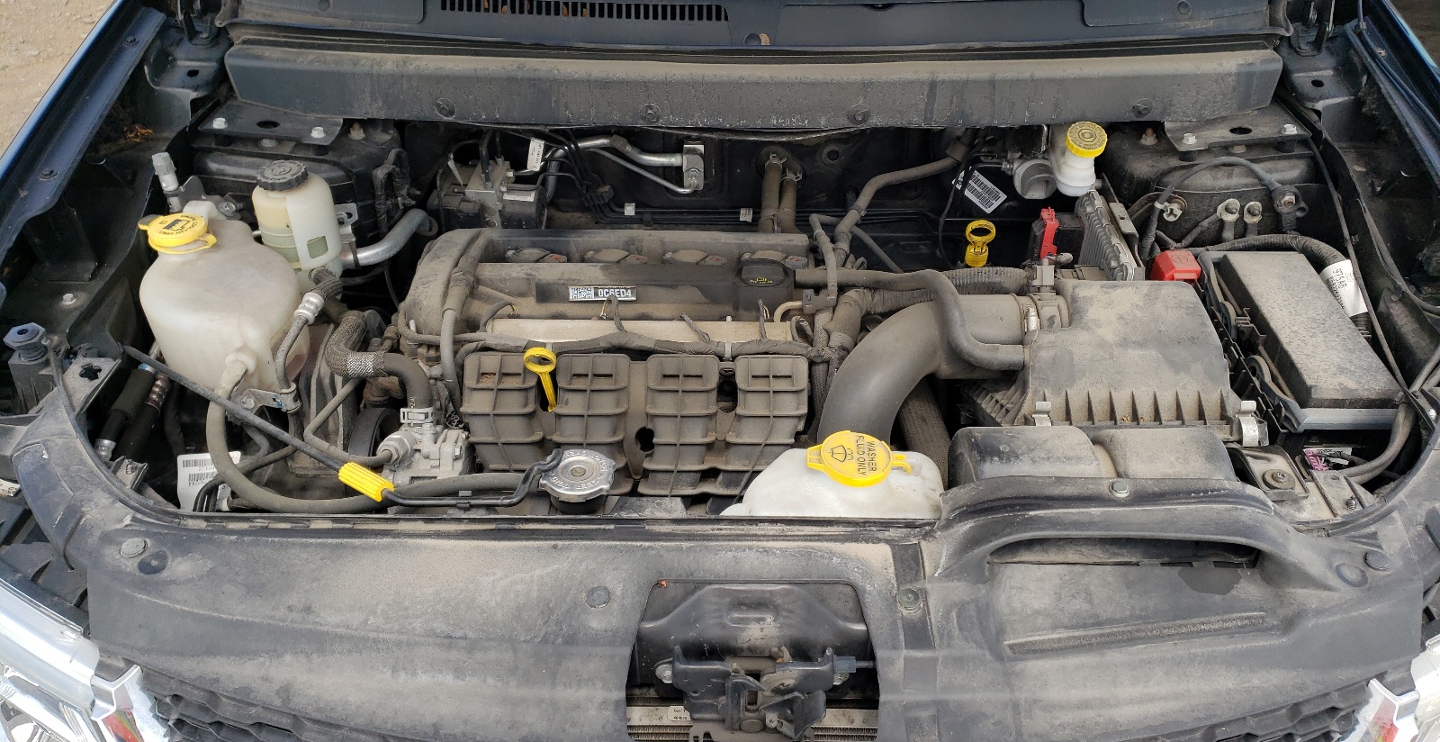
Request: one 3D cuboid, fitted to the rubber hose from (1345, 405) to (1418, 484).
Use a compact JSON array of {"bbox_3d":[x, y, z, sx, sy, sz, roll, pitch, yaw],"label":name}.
[{"bbox_3d":[0.642,0.082,1.051,0.061,0.064,0.054,1,38,1],"label":"rubber hose"}]

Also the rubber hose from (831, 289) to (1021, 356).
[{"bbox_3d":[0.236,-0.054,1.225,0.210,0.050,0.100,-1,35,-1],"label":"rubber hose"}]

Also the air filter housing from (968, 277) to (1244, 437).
[{"bbox_3d":[0.398,0.029,1.124,0.241,0.153,0.212,1,38,1],"label":"air filter housing"}]

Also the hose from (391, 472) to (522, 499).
[{"bbox_3d":[-0.241,0.105,0.990,0.119,0.018,0.019,-1,35,-1],"label":"hose"}]

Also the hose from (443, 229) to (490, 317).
[{"bbox_3d":[-0.304,-0.120,1.300,0.023,0.025,0.165,3,43,5],"label":"hose"}]

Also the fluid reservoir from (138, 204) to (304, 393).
[{"bbox_3d":[-0.554,-0.082,1.209,0.156,0.187,0.158,1,38,1],"label":"fluid reservoir"}]

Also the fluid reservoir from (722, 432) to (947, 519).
[{"bbox_3d":[0.102,0.144,1.019,0.200,0.170,0.125,-1,35,-1],"label":"fluid reservoir"}]

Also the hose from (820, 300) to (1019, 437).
[{"bbox_3d":[0.216,0.002,1.164,0.207,0.168,0.118,1,38,1],"label":"hose"}]

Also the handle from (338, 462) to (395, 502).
[{"bbox_3d":[-0.315,0.099,0.960,0.056,0.019,0.019,21,40,27],"label":"handle"}]

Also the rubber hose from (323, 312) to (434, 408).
[{"bbox_3d":[-0.369,-0.019,1.171,0.106,0.071,0.089,1,38,1],"label":"rubber hose"}]

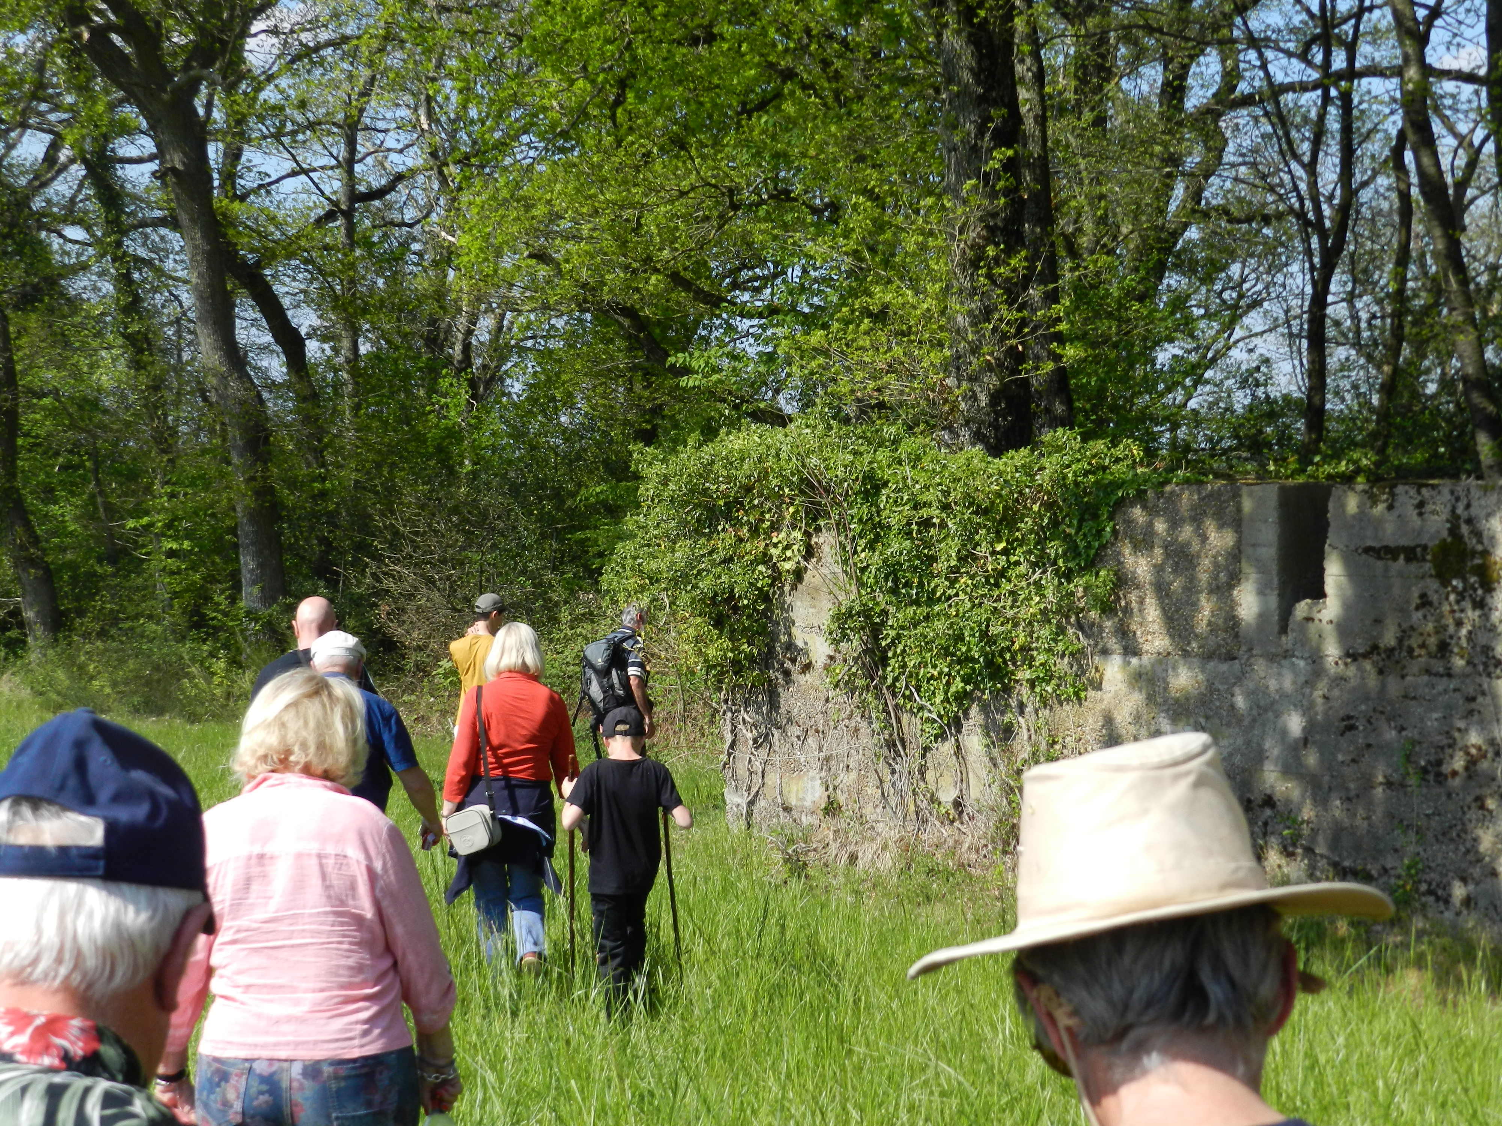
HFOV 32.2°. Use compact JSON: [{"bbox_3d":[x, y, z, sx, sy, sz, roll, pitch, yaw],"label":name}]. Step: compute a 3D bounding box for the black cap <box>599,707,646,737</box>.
[{"bbox_3d":[-0.508,0.637,10.350,0.180,0.140,0.250,0,-9,3],"label":"black cap"}]

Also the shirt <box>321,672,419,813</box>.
[{"bbox_3d":[-1.532,0.754,9.700,0.550,0.700,0.310,0,-1,6],"label":"shirt"}]

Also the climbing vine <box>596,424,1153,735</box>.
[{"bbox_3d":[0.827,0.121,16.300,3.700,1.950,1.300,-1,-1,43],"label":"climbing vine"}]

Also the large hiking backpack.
[{"bbox_3d":[-1.093,0.861,19.800,0.340,0.660,0.300,-1,-1,37],"label":"large hiking backpack"}]

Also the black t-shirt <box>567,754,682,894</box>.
[{"bbox_3d":[-0.501,1.038,10.300,0.450,0.540,0.260,0,-1,0],"label":"black t-shirt"}]

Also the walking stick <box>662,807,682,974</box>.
[{"bbox_3d":[-0.322,1.280,10.500,0.025,0.840,0.025,-6,2,0],"label":"walking stick"}]

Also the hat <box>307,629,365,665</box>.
[{"bbox_3d":[-1.539,0.313,9.700,0.215,0.130,0.250,0,-1,6],"label":"hat"}]

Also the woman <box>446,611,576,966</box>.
[{"bbox_3d":[-1.080,1.080,11.600,0.590,1.630,0.420,0,-1,3],"label":"woman"}]

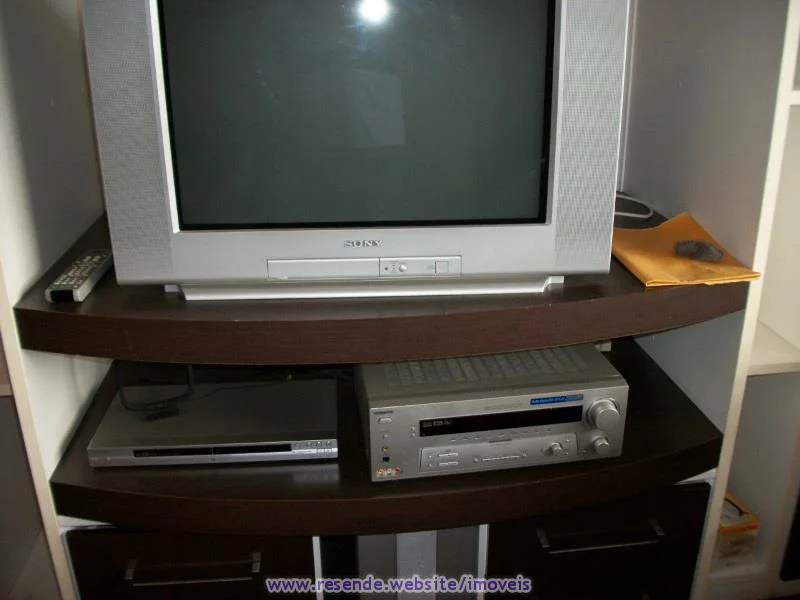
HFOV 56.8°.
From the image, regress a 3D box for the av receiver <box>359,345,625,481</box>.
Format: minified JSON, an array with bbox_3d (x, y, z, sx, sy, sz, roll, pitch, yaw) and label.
[{"bbox_3d":[0.147,0.178,1.346,0.430,0.148,0.305,-4,22,-8],"label":"av receiver"}]

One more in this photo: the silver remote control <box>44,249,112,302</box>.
[{"bbox_3d":[-0.524,-0.043,1.226,0.049,0.023,0.193,-2,22,-4],"label":"silver remote control"}]

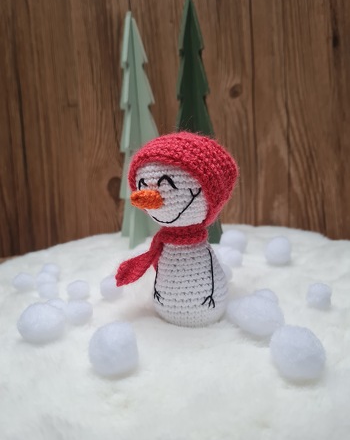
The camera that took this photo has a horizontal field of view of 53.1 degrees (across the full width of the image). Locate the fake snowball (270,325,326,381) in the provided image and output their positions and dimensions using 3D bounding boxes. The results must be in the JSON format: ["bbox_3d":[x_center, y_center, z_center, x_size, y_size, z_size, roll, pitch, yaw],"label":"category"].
[{"bbox_3d":[0.062,0.067,0.177,0.028,0.028,0.028,-2,5,0],"label":"fake snowball"}]

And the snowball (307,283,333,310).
[{"bbox_3d":[0.111,0.059,0.269,0.019,0.019,0.019,-2,5,0],"label":"snowball"}]

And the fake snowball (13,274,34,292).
[{"bbox_3d":[-0.161,0.067,0.373,0.022,0.020,0.021,-3,8,0],"label":"fake snowball"}]

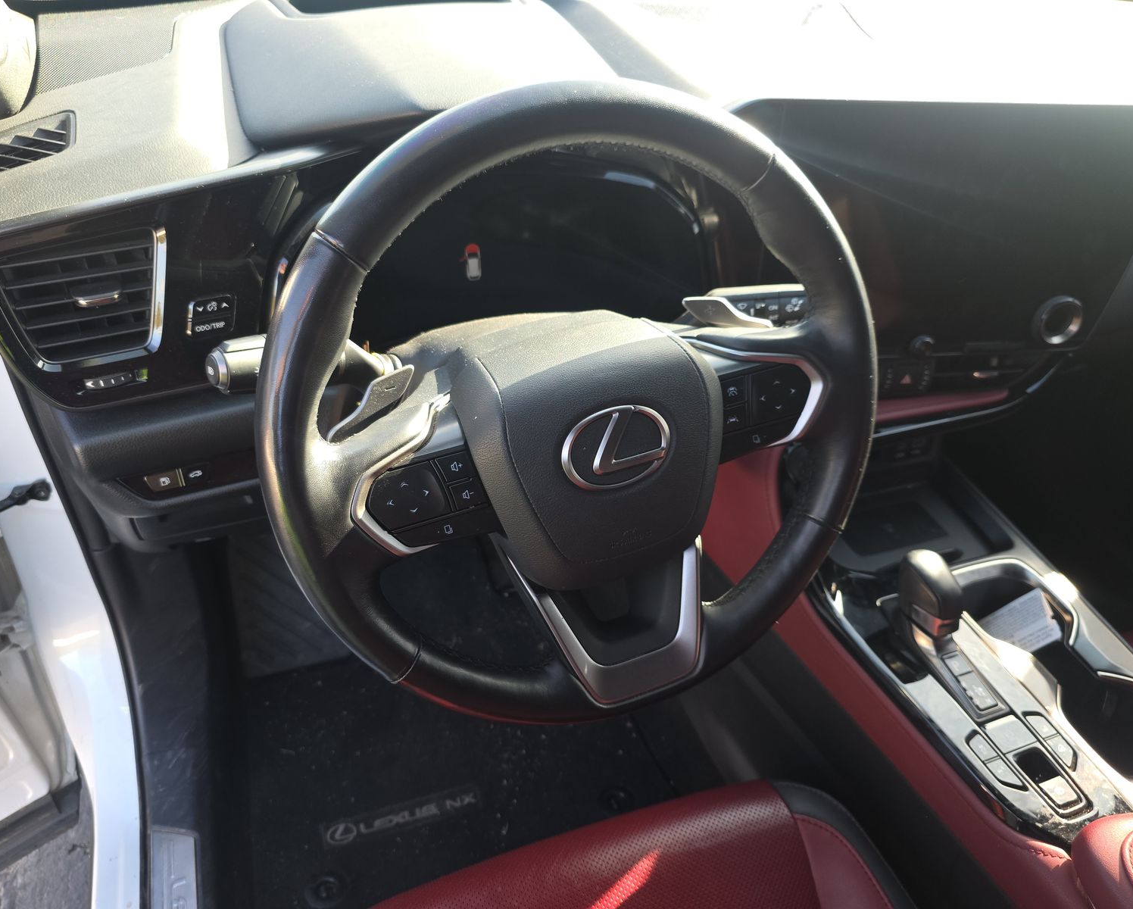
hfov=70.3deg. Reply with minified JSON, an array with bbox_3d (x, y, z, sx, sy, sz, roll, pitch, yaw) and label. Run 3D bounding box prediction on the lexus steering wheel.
[{"bbox_3d":[0.010,-0.021,0.489,0.370,0.370,0.105,-16,19,-15],"label":"lexus steering wheel"}]

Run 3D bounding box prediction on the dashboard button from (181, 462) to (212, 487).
[{"bbox_3d":[-0.276,0.015,0.600,0.020,0.016,0.008,-13,33,-16],"label":"dashboard button"}]

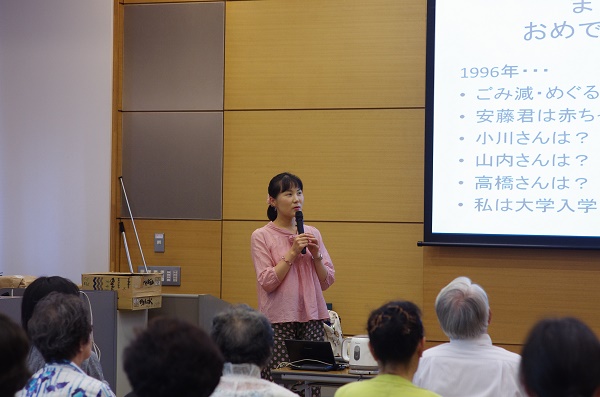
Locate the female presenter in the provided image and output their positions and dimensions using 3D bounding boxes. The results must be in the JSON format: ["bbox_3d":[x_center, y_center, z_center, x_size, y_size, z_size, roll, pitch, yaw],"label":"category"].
[{"bbox_3d":[-0.043,0.685,8.766,0.440,1.630,0.360,1,-1,-20],"label":"female presenter"}]

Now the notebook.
[{"bbox_3d":[0.082,0.739,8.345,0.240,0.152,0.235,1,-1,22],"label":"notebook"}]

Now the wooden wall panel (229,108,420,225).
[{"bbox_3d":[0.134,-0.201,10.585,1.300,0.680,0.030,1,-1,22],"label":"wooden wall panel"}]

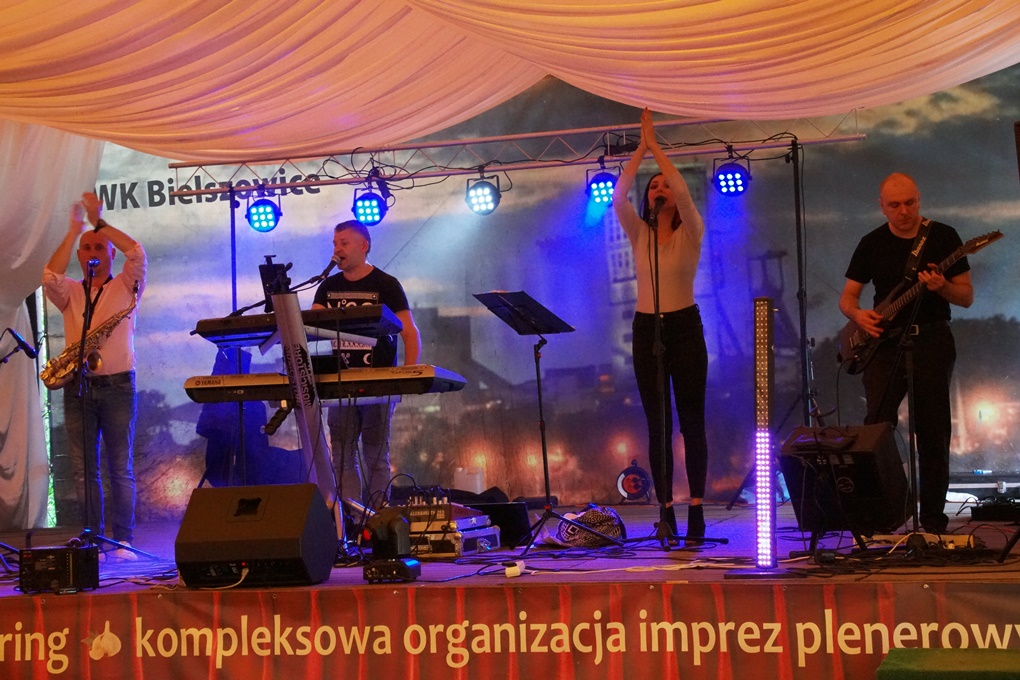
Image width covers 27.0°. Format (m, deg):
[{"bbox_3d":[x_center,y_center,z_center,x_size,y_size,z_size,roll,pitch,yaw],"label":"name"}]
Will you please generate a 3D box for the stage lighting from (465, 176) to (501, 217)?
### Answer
[{"bbox_3d":[-0.165,-0.891,13.200,0.215,0.235,0.150,-3,12,25],"label":"stage lighting"}]

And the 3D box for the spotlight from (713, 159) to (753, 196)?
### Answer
[{"bbox_3d":[1.335,-0.975,12.750,0.230,0.230,0.160,-3,18,18],"label":"spotlight"}]

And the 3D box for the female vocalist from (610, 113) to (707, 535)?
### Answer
[{"bbox_3d":[0.732,-0.070,10.200,0.440,2.080,0.360,-3,-2,11],"label":"female vocalist"}]

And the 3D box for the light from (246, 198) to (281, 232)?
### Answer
[{"bbox_3d":[-1.586,-0.822,13.700,0.236,0.240,0.170,-3,13,19],"label":"light"}]

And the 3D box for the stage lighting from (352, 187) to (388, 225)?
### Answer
[{"bbox_3d":[-0.888,-0.838,13.430,0.215,0.235,0.150,-3,12,19],"label":"stage lighting"}]

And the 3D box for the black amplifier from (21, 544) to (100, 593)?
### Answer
[{"bbox_3d":[-1.961,0.999,9.250,0.290,0.200,0.180,-3,-2,19],"label":"black amplifier"}]

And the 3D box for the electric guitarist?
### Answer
[{"bbox_3d":[1.936,0.073,10.400,0.660,1.780,0.520,-3,-2,10],"label":"electric guitarist"}]

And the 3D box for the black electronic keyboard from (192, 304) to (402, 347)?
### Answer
[{"bbox_3d":[-1.048,-0.067,10.600,0.965,0.095,0.310,-3,-13,16],"label":"black electronic keyboard"}]

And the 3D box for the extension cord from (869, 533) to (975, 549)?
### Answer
[{"bbox_3d":[1.828,0.915,9.600,0.530,0.060,0.070,-3,-2,22],"label":"extension cord"}]

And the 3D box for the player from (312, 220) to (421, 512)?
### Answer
[{"bbox_3d":[-0.763,0.242,11.300,0.540,1.740,0.480,-3,-2,17],"label":"player"}]

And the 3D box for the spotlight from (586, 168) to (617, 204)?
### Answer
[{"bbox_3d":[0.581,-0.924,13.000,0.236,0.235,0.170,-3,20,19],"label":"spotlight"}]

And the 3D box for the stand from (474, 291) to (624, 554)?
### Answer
[{"bbox_3d":[0.197,0.412,10.620,0.600,1.300,0.550,-1,-3,-37],"label":"stand"}]

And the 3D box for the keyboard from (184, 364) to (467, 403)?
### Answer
[{"bbox_3d":[-0.928,0.225,10.750,1.347,0.140,0.450,-3,-2,19],"label":"keyboard"}]

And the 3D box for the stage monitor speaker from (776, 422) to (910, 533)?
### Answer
[{"bbox_3d":[1.497,0.616,9.450,0.455,0.430,0.270,-4,18,31],"label":"stage monitor speaker"}]

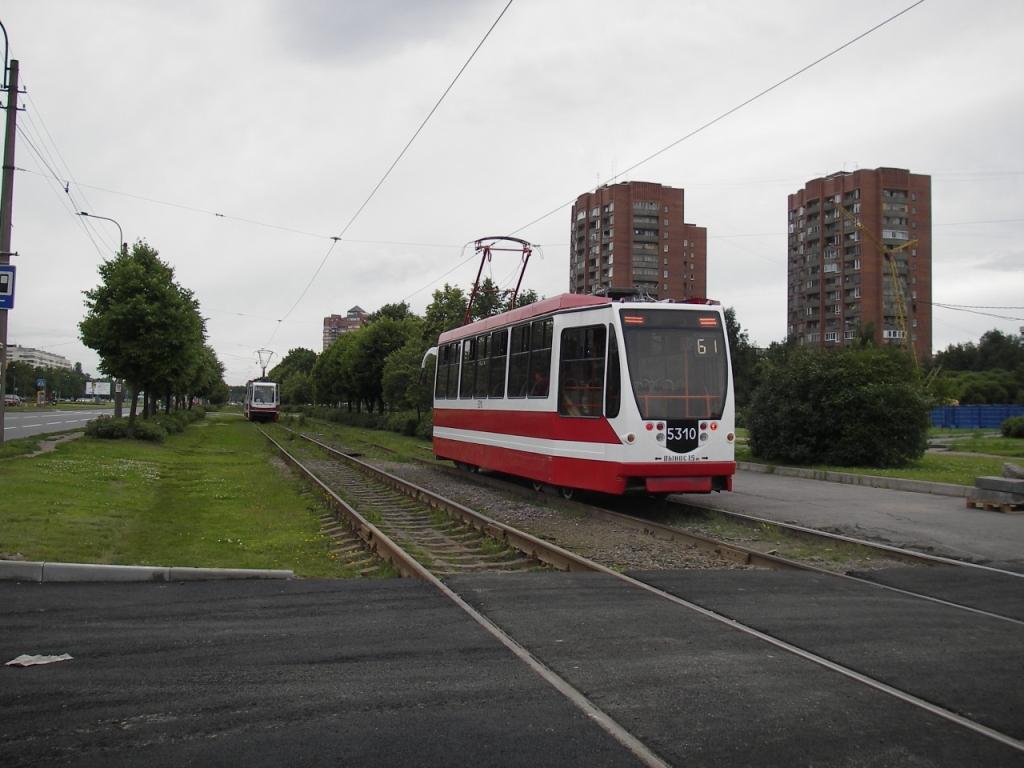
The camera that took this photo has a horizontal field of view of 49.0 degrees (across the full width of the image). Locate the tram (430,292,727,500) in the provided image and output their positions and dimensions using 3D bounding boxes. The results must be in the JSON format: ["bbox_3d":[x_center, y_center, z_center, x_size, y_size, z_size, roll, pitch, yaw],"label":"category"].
[{"bbox_3d":[0.588,0.376,23.240,2.550,3.250,15.000,1,-1,-14],"label":"tram"}]

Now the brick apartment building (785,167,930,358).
[{"bbox_3d":[74.883,-17.354,241.540,15.500,50.500,27.000,1,-1,-25],"label":"brick apartment building"}]

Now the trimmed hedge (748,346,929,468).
[{"bbox_3d":[8.714,0.529,30.000,4.600,3.150,4.300,1,-1,-14],"label":"trimmed hedge"}]

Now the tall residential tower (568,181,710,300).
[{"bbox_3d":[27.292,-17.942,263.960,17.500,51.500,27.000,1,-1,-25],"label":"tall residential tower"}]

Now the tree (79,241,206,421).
[{"bbox_3d":[-14.832,-1.700,45.000,5.000,7.900,5.000,1,-1,-14],"label":"tree"}]

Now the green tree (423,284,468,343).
[{"bbox_3d":[-3.846,-1.478,66.000,4.200,8.700,4.200,1,-1,-14],"label":"green tree"}]

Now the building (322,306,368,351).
[{"bbox_3d":[-87.804,-12.929,600.000,30.000,54.000,24.000,1,-1,-11],"label":"building"}]

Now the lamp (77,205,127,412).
[{"bbox_3d":[-20.899,-3.145,57.300,2.600,11.200,0.400,1,-1,-14],"label":"lamp"}]

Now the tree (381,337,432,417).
[{"bbox_3d":[-4.807,0.180,56.000,3.700,4.900,3.700,1,-1,-14],"label":"tree"}]

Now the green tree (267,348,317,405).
[{"bbox_3d":[-28.443,-0.025,145.000,6.200,8.800,6.200,1,-1,-14],"label":"green tree"}]

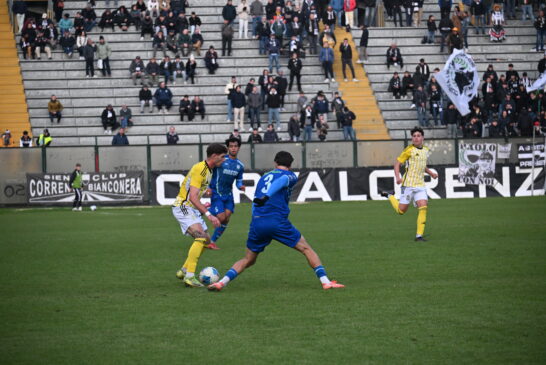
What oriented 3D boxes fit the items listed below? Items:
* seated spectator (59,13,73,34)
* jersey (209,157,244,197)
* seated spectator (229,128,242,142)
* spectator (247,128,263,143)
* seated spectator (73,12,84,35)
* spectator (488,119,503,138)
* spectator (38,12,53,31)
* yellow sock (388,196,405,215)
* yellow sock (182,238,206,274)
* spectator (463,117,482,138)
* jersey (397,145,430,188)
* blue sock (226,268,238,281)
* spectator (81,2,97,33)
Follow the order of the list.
[{"bbox_3d":[-8.616,-6.431,123.200,0.580,1.250,0.750,-1,0,-9],"label":"seated spectator"},{"bbox_3d":[-0.676,-0.086,43.800,0.520,0.620,0.320,6,12,-25],"label":"jersey"},{"bbox_3d":[-1.438,-1.500,114.400,0.500,1.120,0.720,-1,0,-6],"label":"seated spectator"},{"bbox_3d":[-0.723,-1.524,115.600,0.580,1.170,0.720,-1,0,-8],"label":"spectator"},{"bbox_3d":[-8.062,-6.512,123.000,0.500,1.120,0.720,-1,0,-6],"label":"seated spectator"},{"bbox_3d":[8.818,-1.932,117.300,0.570,1.170,0.740,-1,0,-8],"label":"spectator"},{"bbox_3d":[-9.554,-6.559,124.300,0.580,1.160,0.740,-1,0,-8],"label":"spectator"},{"bbox_3d":[1.891,0.341,45.400,0.120,0.125,0.400,0,35,-34],"label":"yellow sock"},{"bbox_3d":[-0.848,0.815,32.800,0.150,0.390,0.120,17,0,11],"label":"yellow sock"},{"bbox_3d":[7.906,-2.011,117.300,0.640,1.170,0.740,-1,0,-8],"label":"spectator"},{"bbox_3d":[2.160,-0.246,45.500,0.500,0.670,0.300,-1,0,-29],"label":"jersey"},{"bbox_3d":[-0.448,1.004,32.350,0.125,0.090,0.095,-46,41,-18],"label":"blue sock"},{"bbox_3d":[-7.717,-6.902,123.800,0.600,1.250,0.750,-1,0,-9],"label":"spectator"}]

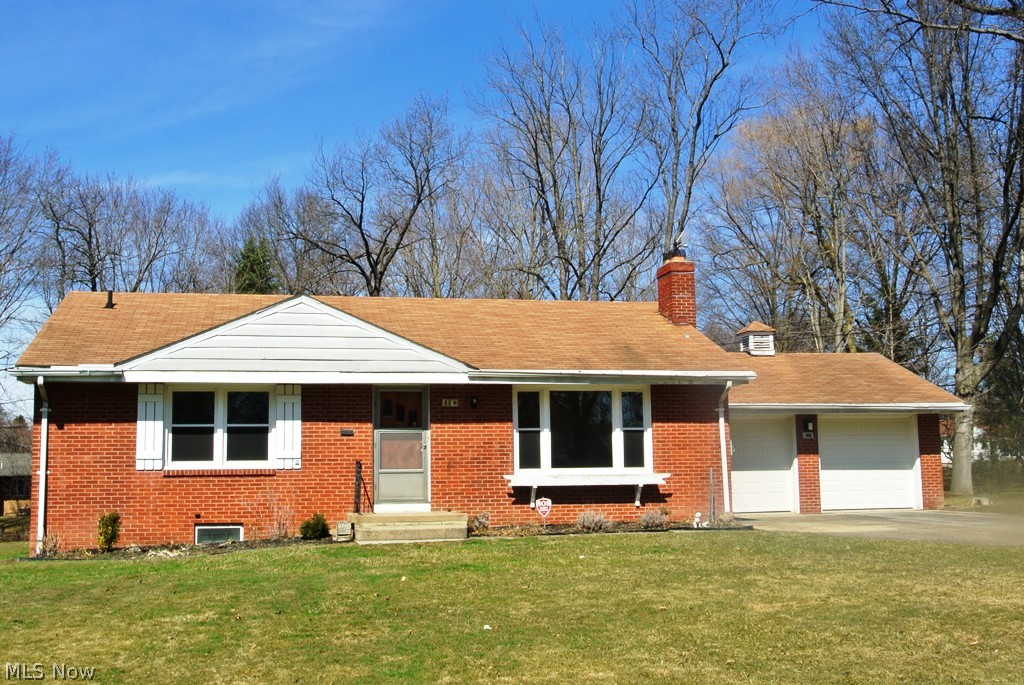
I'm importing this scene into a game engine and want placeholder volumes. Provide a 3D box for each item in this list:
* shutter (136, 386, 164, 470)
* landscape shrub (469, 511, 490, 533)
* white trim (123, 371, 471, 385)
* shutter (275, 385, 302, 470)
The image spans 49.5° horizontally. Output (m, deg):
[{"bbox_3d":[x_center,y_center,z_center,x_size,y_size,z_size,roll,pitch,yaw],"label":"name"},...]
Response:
[{"bbox_3d":[-6.101,1.429,18.716,0.436,1.447,0.050,1,-7,-11],"label":"shutter"},{"bbox_3d":[-0.560,3.104,19.151,0.384,0.341,0.400,1,-7,-11],"label":"landscape shrub"},{"bbox_3d":[-3.546,0.586,18.714,5.758,0.211,0.100,1,-7,-11],"label":"white trim"},{"bbox_3d":[-3.878,1.474,19.256,0.454,1.465,0.045,1,-7,-11],"label":"shutter"}]

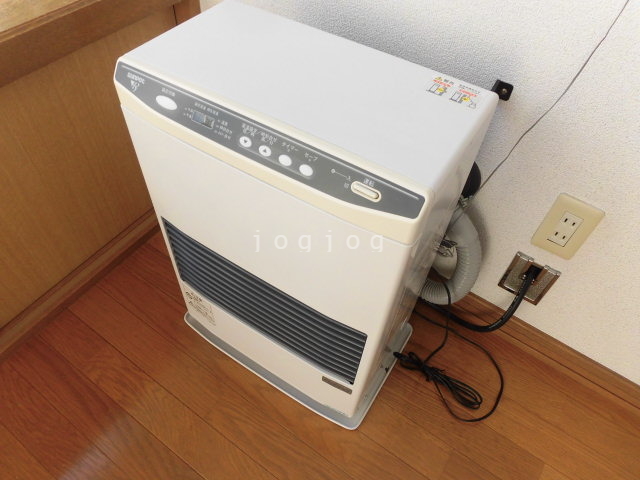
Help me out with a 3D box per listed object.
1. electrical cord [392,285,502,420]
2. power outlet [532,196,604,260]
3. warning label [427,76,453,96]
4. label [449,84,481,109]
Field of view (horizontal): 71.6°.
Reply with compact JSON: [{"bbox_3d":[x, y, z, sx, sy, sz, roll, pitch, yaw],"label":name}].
[{"bbox_3d":[0.263,0.222,0.866,0.228,0.110,0.185,29,56,19],"label":"electrical cord"},{"bbox_3d":[0.396,-0.015,0.716,0.070,0.120,0.010,29,56,19],"label":"power outlet"},{"bbox_3d":[0.139,-0.179,0.518,0.024,0.001,0.036,27,55,18],"label":"warning label"},{"bbox_3d":[0.169,-0.163,0.506,0.034,0.001,0.036,27,55,18],"label":"label"}]

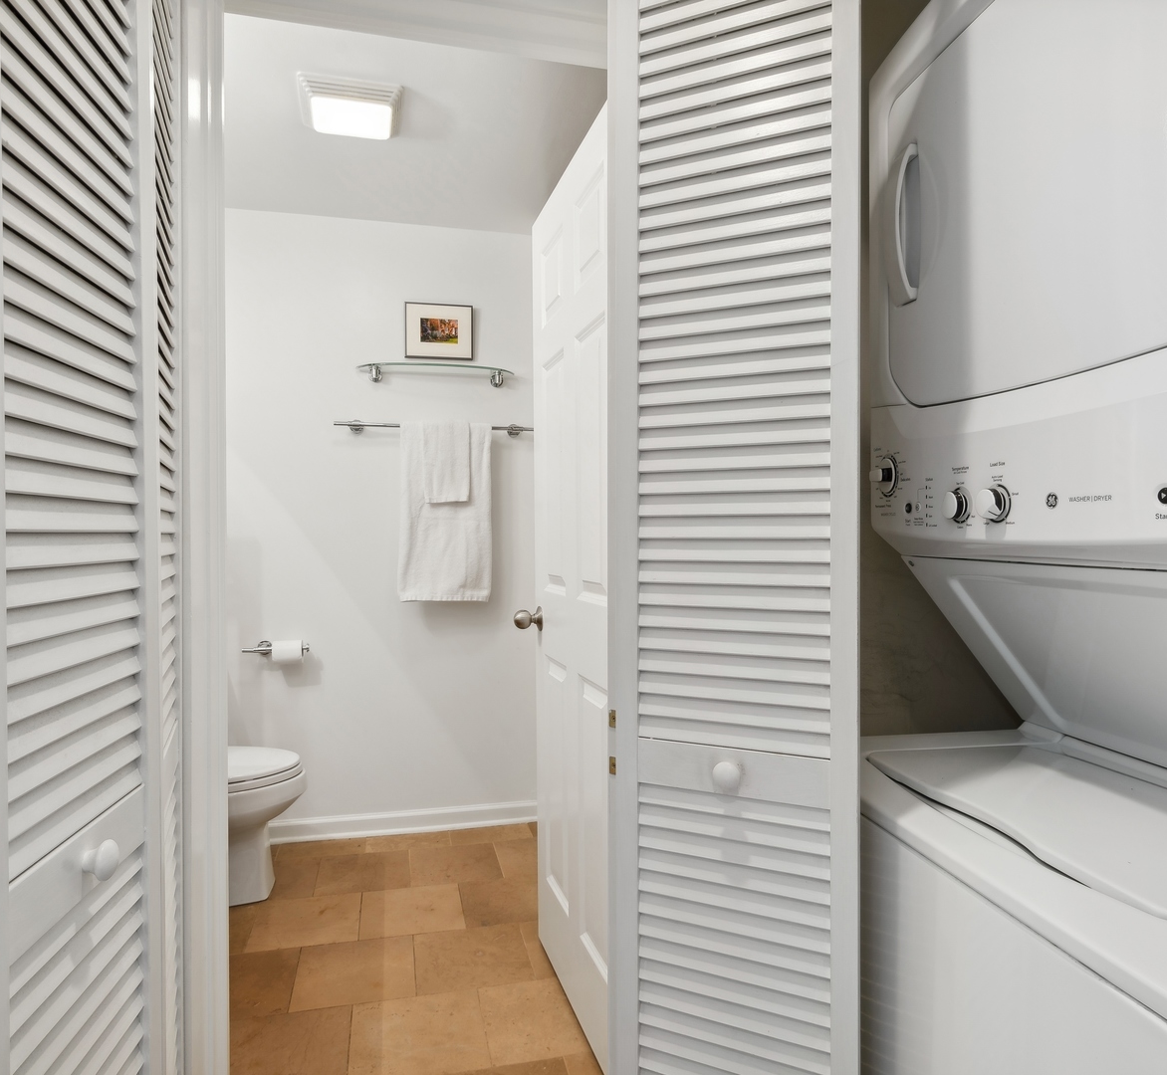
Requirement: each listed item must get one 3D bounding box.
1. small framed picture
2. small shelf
[{"bbox_3d":[-0.577,-0.822,3.049,0.268,0.222,0.022,0,0,-13],"label":"small framed picture"},{"bbox_3d":[-0.571,-0.637,2.992,0.615,0.061,0.136,0,0,-13],"label":"small shelf"}]

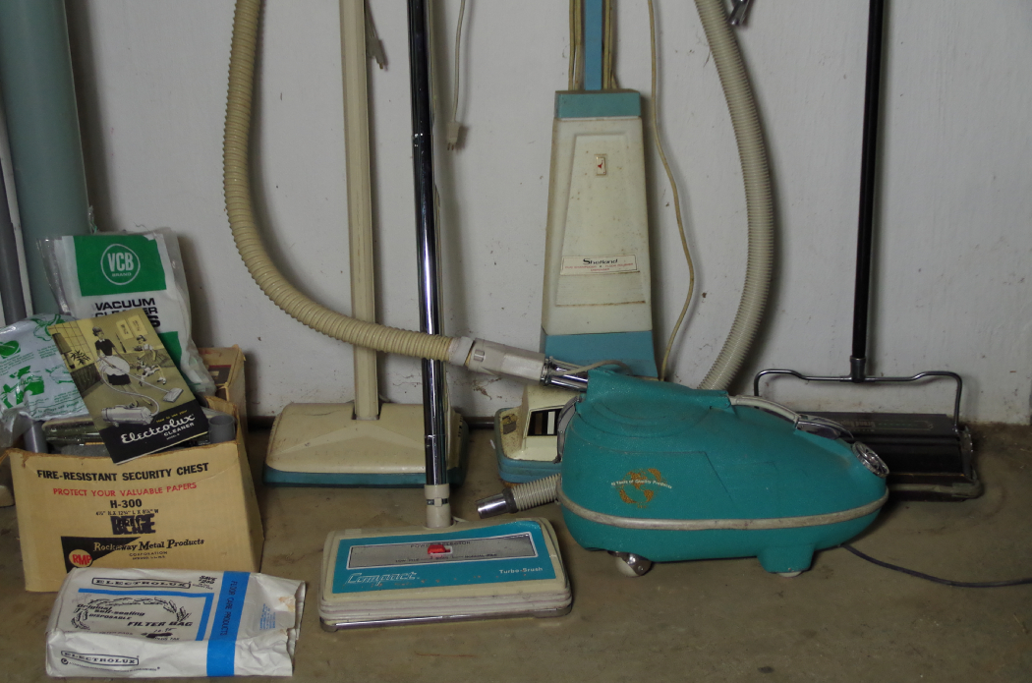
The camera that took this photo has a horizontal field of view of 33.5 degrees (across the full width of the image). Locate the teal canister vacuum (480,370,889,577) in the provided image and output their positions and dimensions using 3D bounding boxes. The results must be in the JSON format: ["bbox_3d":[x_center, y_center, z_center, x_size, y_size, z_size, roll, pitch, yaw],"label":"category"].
[{"bbox_3d":[0.262,0.181,2.539,0.525,0.288,0.245,0,24,0],"label":"teal canister vacuum"}]

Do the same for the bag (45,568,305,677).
[{"bbox_3d":[-0.462,0.389,2.366,0.327,0.053,0.178,0,25,0],"label":"bag"}]

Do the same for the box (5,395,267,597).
[{"bbox_3d":[-0.547,0.230,2.504,0.330,0.229,0.133,-1,25,-2],"label":"box"}]

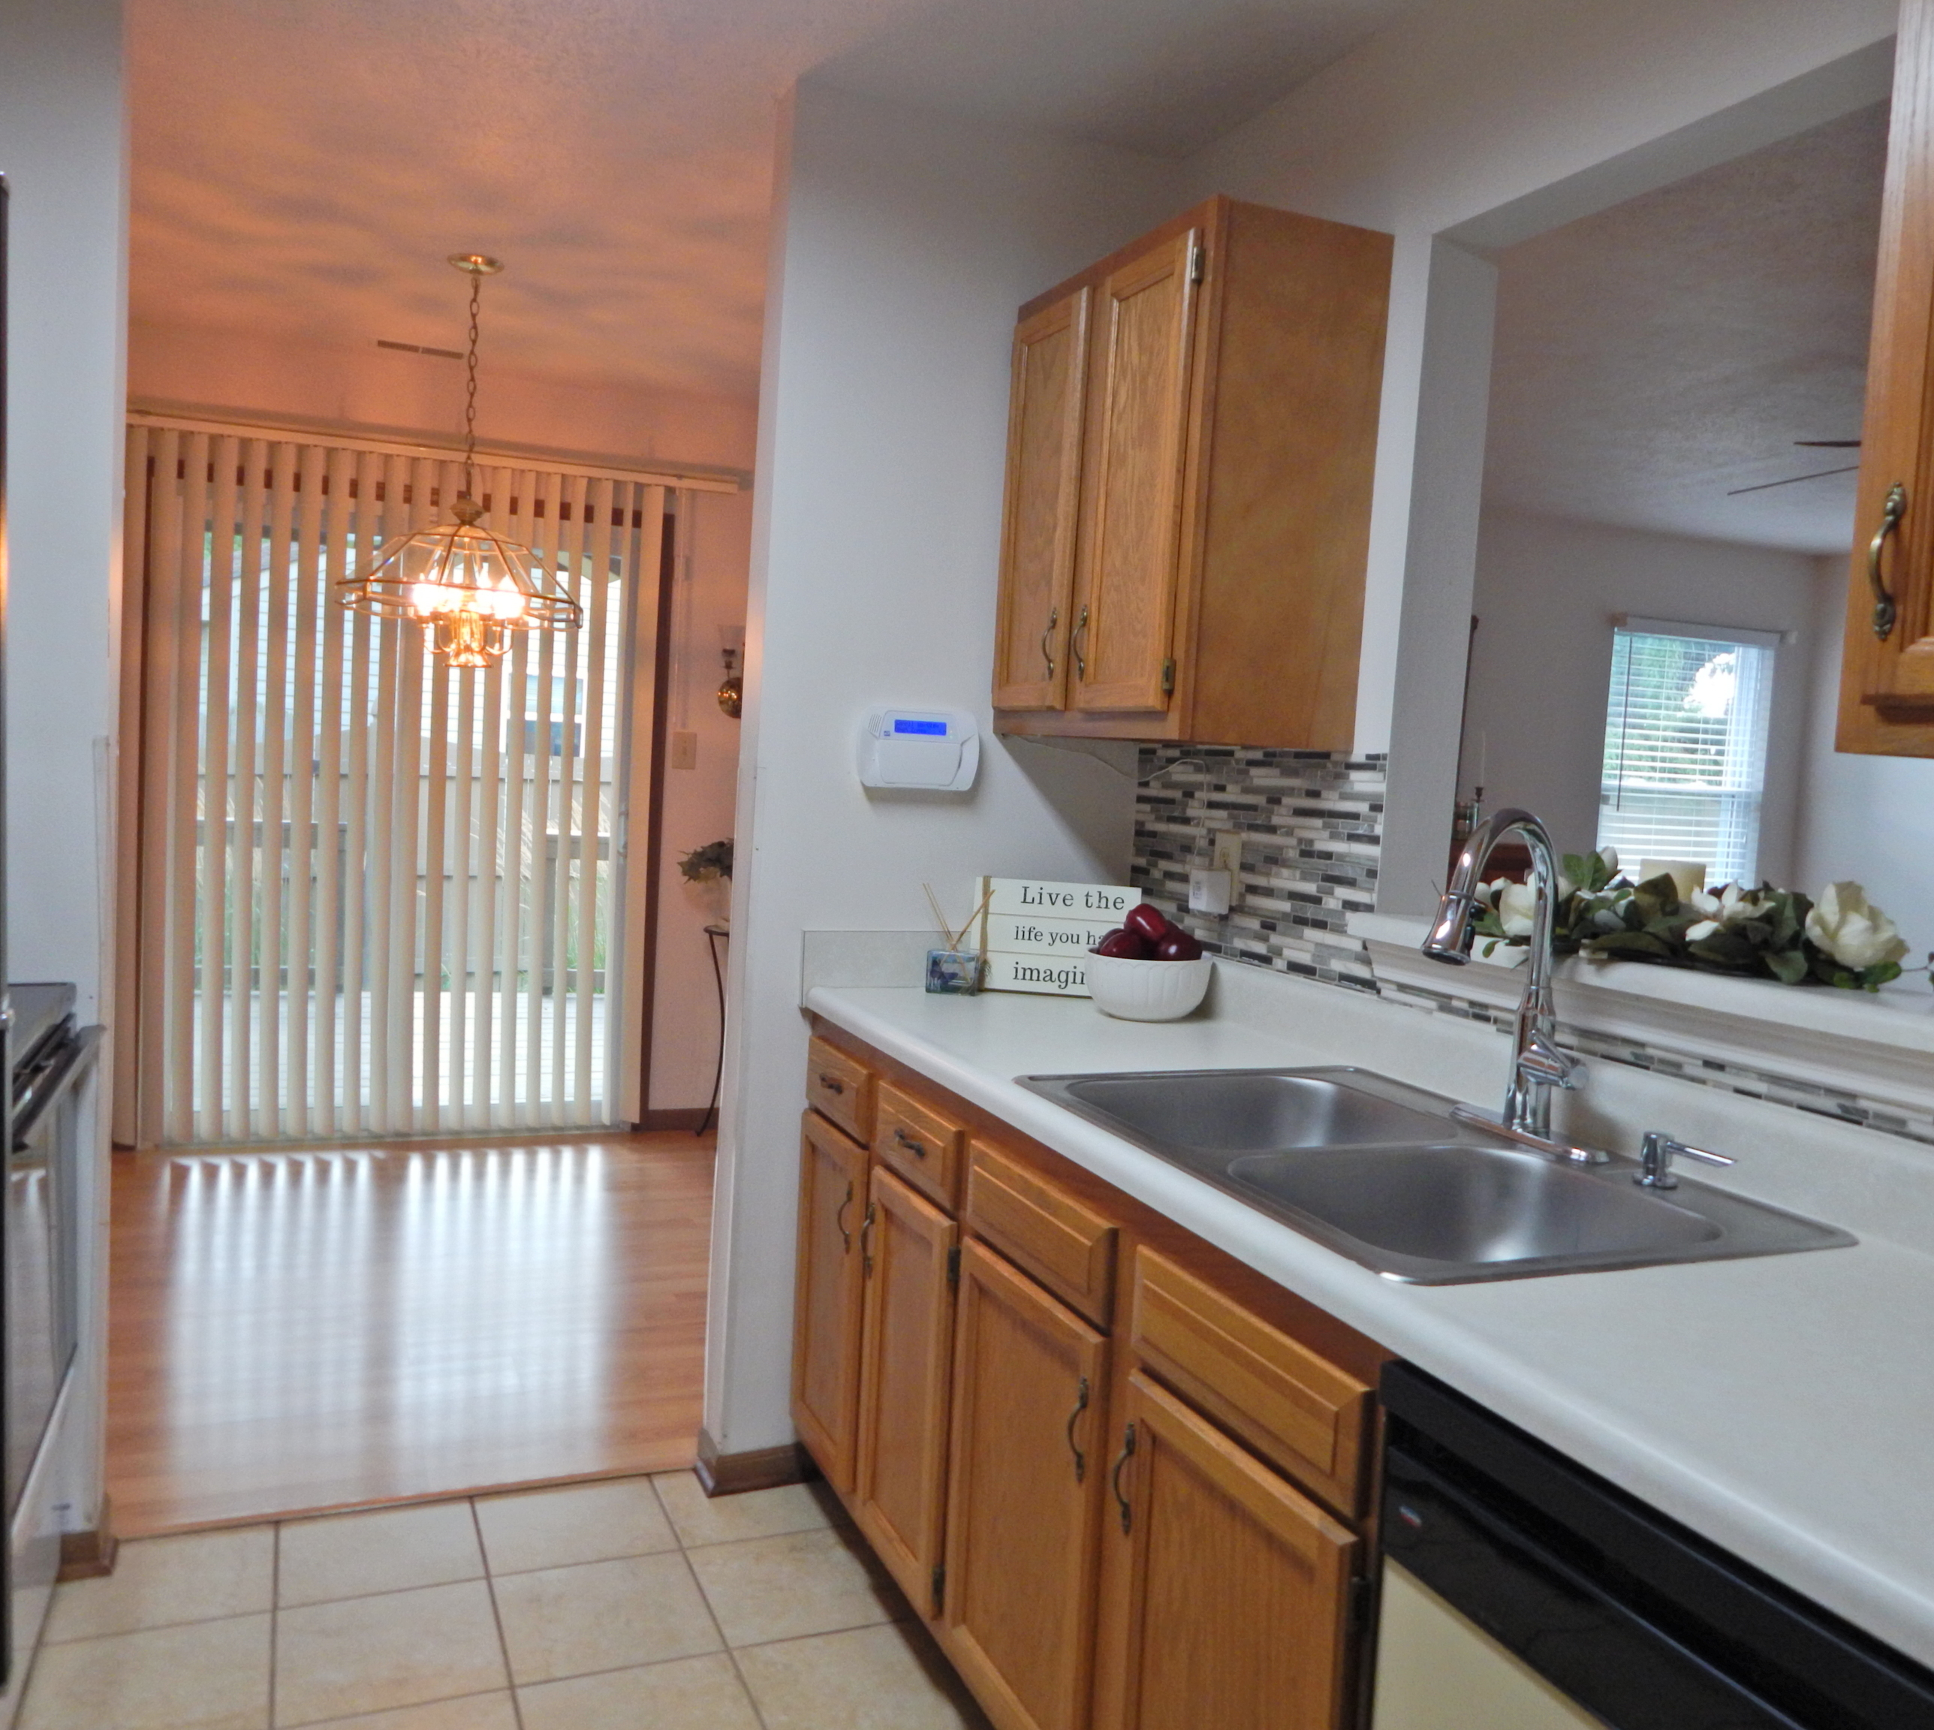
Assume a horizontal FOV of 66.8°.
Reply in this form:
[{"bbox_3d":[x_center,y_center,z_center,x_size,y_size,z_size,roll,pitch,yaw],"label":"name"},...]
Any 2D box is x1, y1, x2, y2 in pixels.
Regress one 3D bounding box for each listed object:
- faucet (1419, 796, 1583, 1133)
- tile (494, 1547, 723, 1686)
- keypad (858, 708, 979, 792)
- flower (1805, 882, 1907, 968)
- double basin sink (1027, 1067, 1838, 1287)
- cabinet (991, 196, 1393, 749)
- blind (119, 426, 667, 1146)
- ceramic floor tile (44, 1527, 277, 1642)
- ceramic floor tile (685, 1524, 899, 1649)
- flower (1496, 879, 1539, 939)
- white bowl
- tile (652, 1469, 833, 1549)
[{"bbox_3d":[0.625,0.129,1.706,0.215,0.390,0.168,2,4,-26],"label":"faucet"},{"bbox_3d":[-0.544,1.138,2.216,0.302,0.010,0.302,2,4,-24],"label":"tile"},{"bbox_3d":[-0.088,-0.203,2.603,0.208,0.138,0.035,2,4,-24],"label":"keypad"},{"bbox_3d":[0.934,0.064,1.537,0.108,0.094,0.100,5,4,25],"label":"flower"},{"bbox_3d":[0.456,0.407,1.662,0.565,0.190,0.790,2,4,-24],"label":"double basin sink"},{"bbox_3d":[0.328,-0.582,2.415,0.333,0.762,0.637,2,4,-24],"label":"cabinet"},{"bbox_3d":[-1.758,-0.163,4.683,1.560,2.090,0.100,2,4,-24],"label":"blind"},{"bbox_3d":[-1.216,1.096,2.242,0.300,0.010,0.265,2,4,-24],"label":"ceramic floor tile"},{"bbox_3d":[-0.266,1.147,2.335,0.300,0.010,0.302,2,4,-24],"label":"ceramic floor tile"},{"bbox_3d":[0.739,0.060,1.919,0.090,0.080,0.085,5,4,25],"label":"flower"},{"bbox_3d":[0.305,0.203,2.482,0.212,0.100,0.212,3,4,0],"label":"white bowl"},{"bbox_3d":[-0.391,1.120,2.607,0.290,0.010,0.270,2,4,-24],"label":"tile"}]

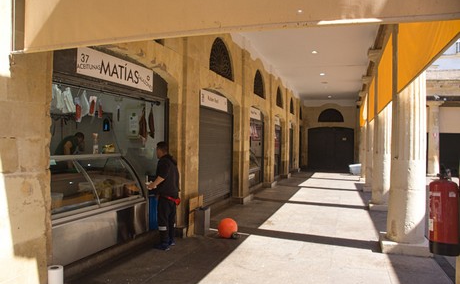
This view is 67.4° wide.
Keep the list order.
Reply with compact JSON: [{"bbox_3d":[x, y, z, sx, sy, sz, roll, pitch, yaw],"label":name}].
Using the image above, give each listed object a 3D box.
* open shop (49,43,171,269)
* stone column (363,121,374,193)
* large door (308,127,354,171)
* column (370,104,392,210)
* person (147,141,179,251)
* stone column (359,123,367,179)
[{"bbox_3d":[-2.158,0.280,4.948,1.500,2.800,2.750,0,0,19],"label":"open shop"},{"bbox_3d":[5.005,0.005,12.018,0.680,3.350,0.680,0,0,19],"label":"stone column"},{"bbox_3d":[6.457,0.340,21.924,2.800,2.700,0.200,0,0,19],"label":"large door"},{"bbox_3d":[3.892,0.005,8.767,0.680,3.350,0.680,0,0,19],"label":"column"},{"bbox_3d":[-1.060,0.830,5.550,0.450,1.700,0.480,0,0,24],"label":"person"},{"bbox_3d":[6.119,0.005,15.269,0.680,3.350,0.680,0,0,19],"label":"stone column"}]

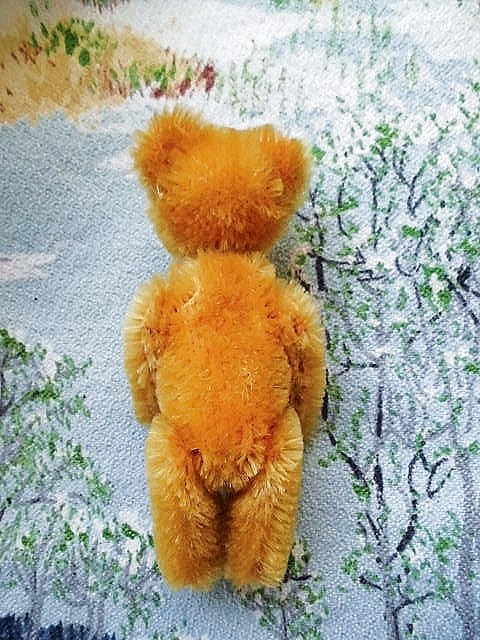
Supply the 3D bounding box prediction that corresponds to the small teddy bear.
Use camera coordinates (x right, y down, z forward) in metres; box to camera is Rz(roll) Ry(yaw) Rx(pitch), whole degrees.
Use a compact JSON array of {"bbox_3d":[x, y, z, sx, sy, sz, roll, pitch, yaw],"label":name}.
[{"bbox_3d":[-0.003,0.004,0.098,0.040,0.033,0.096,0,82,0],"label":"small teddy bear"}]

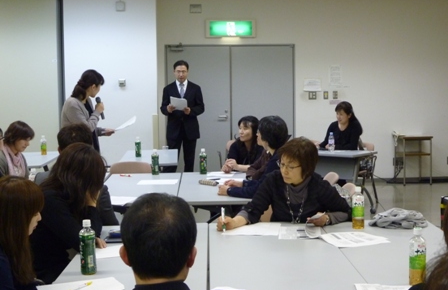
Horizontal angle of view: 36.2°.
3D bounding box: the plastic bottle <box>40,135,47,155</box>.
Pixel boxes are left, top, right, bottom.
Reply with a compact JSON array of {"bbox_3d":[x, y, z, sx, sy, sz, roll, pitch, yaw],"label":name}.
[{"bbox_3d":[-1.996,0.006,7.603,0.065,0.213,0.065,0,5,0],"label":"plastic bottle"}]

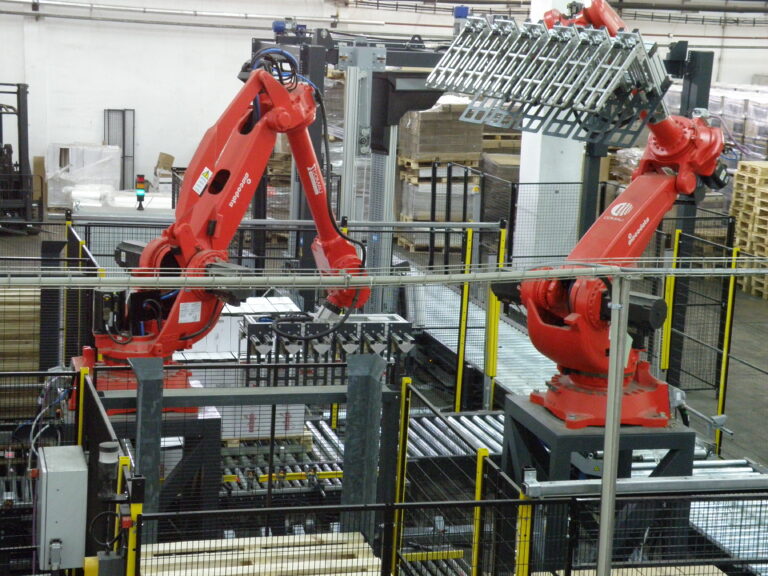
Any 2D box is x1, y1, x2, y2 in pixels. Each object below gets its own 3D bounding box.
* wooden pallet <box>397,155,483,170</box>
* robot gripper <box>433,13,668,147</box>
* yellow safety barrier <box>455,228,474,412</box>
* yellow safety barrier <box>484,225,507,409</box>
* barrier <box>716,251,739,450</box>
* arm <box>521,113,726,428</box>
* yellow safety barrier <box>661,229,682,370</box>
[{"bbox_3d":[1.026,-2.312,26.386,1.200,0.150,0.800,-1,10,-23],"label":"wooden pallet"},{"bbox_3d":[0.973,-1.225,8.520,1.307,0.543,0.462,16,-20,42],"label":"robot gripper"},{"bbox_3d":[0.787,0.401,13.983,0.060,1.980,0.060,0,10,-17],"label":"yellow safety barrier"},{"bbox_3d":[1.139,0.361,14.350,0.080,1.980,0.080,0,10,-17],"label":"yellow safety barrier"},{"bbox_3d":[3.289,0.601,13.629,0.060,1.980,0.060,0,10,-17],"label":"barrier"},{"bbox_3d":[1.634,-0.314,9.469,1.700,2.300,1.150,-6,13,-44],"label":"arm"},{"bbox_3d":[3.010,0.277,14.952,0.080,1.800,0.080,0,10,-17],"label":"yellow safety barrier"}]

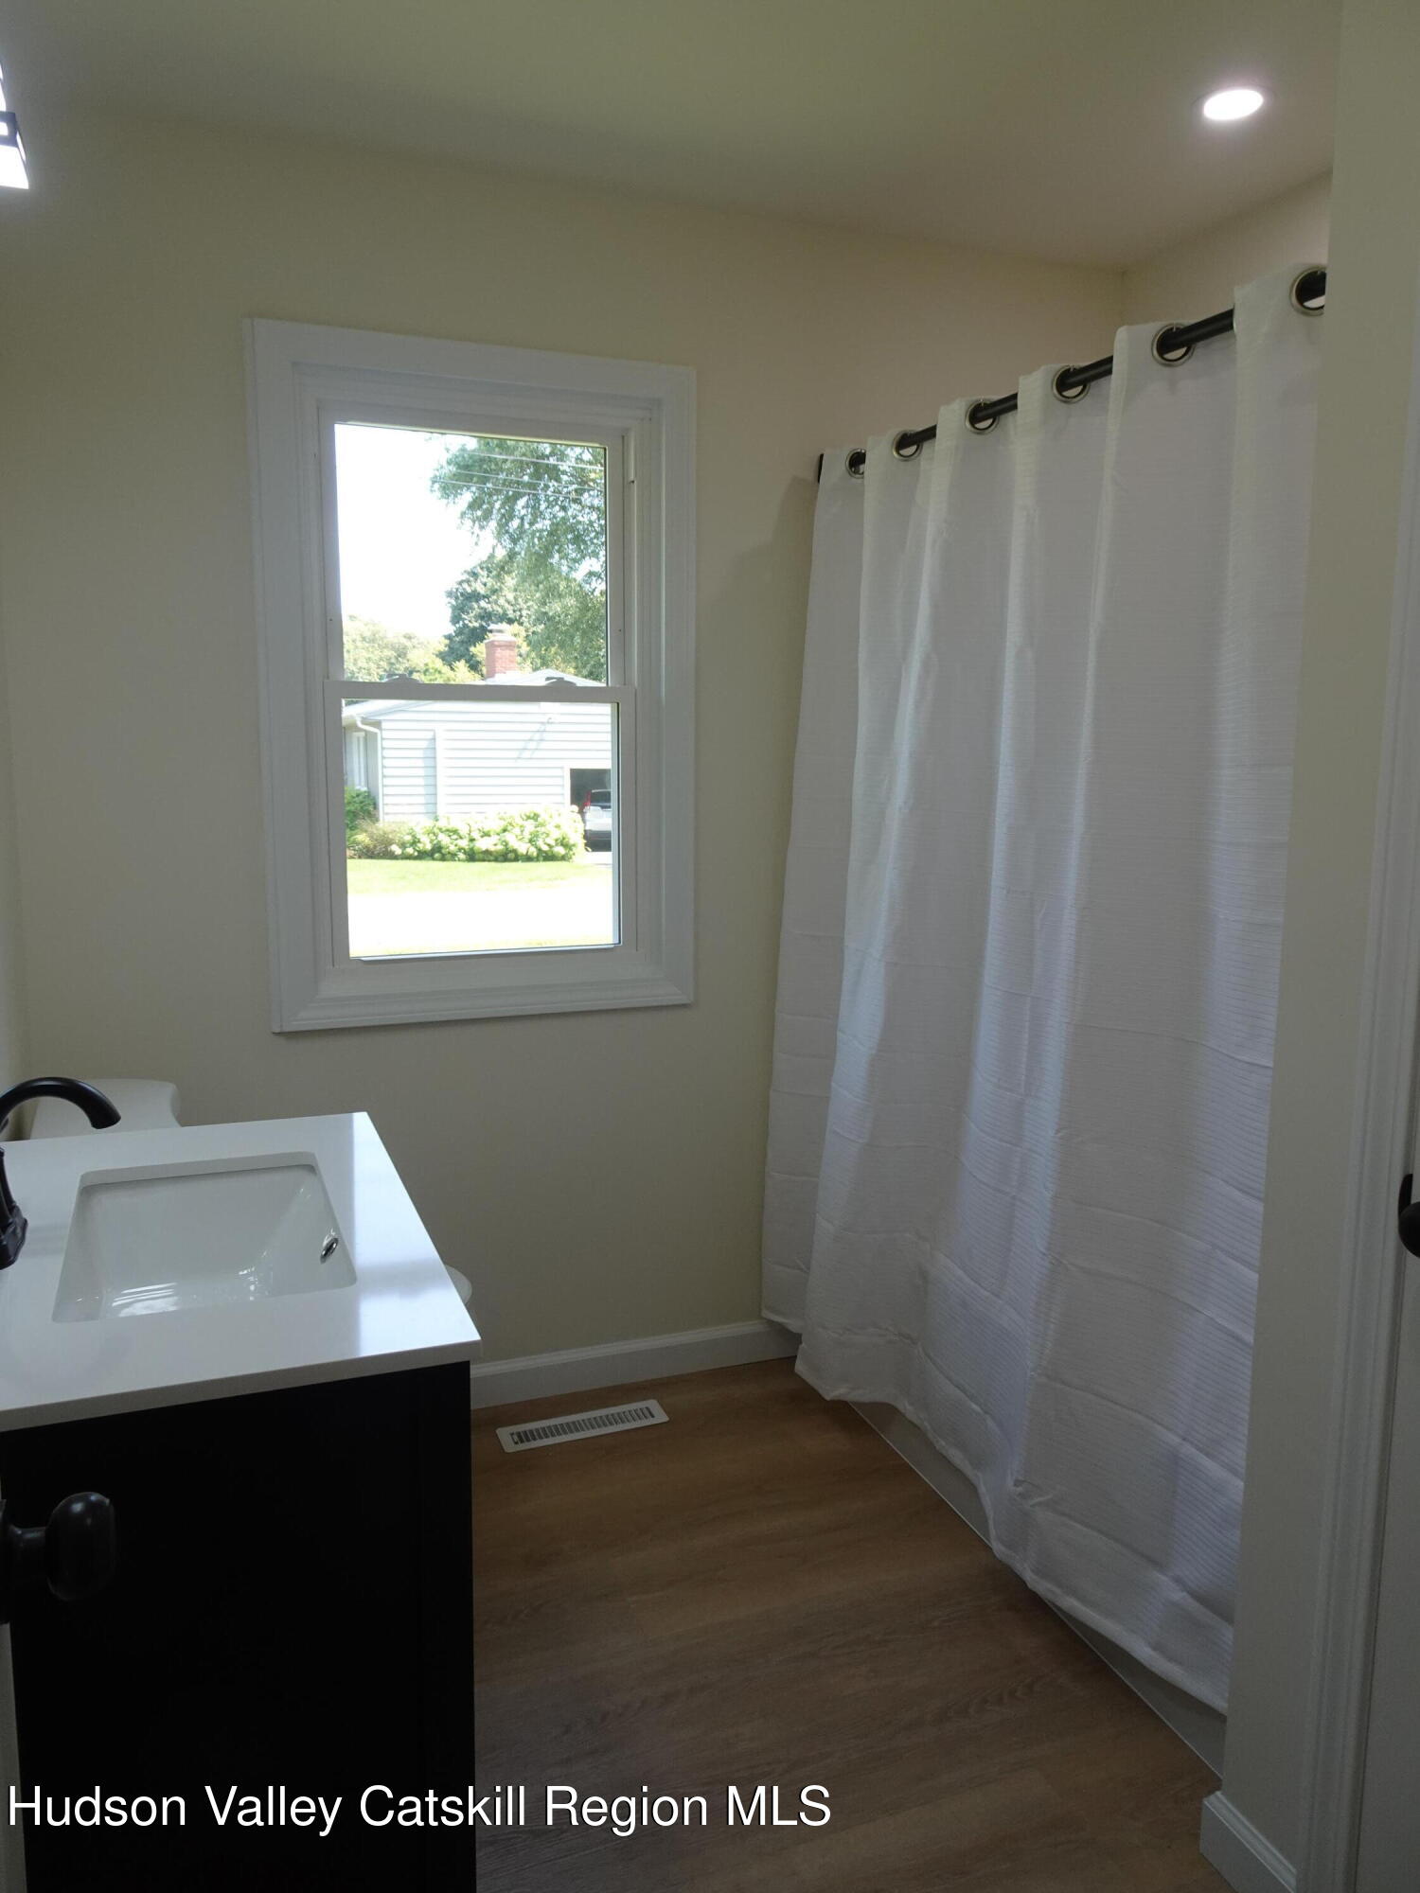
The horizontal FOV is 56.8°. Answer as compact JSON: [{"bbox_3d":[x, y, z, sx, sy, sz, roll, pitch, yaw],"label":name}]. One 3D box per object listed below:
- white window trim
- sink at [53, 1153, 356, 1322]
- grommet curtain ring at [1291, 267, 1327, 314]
[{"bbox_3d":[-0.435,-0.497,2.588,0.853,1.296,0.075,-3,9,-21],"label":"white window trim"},{"bbox_3d":[-0.543,0.370,1.423,0.278,0.150,0.463,-3,9,-21],"label":"sink"},{"bbox_3d":[0.699,-0.756,1.514,0.058,0.058,0.012,2,8,14],"label":"grommet curtain ring"}]

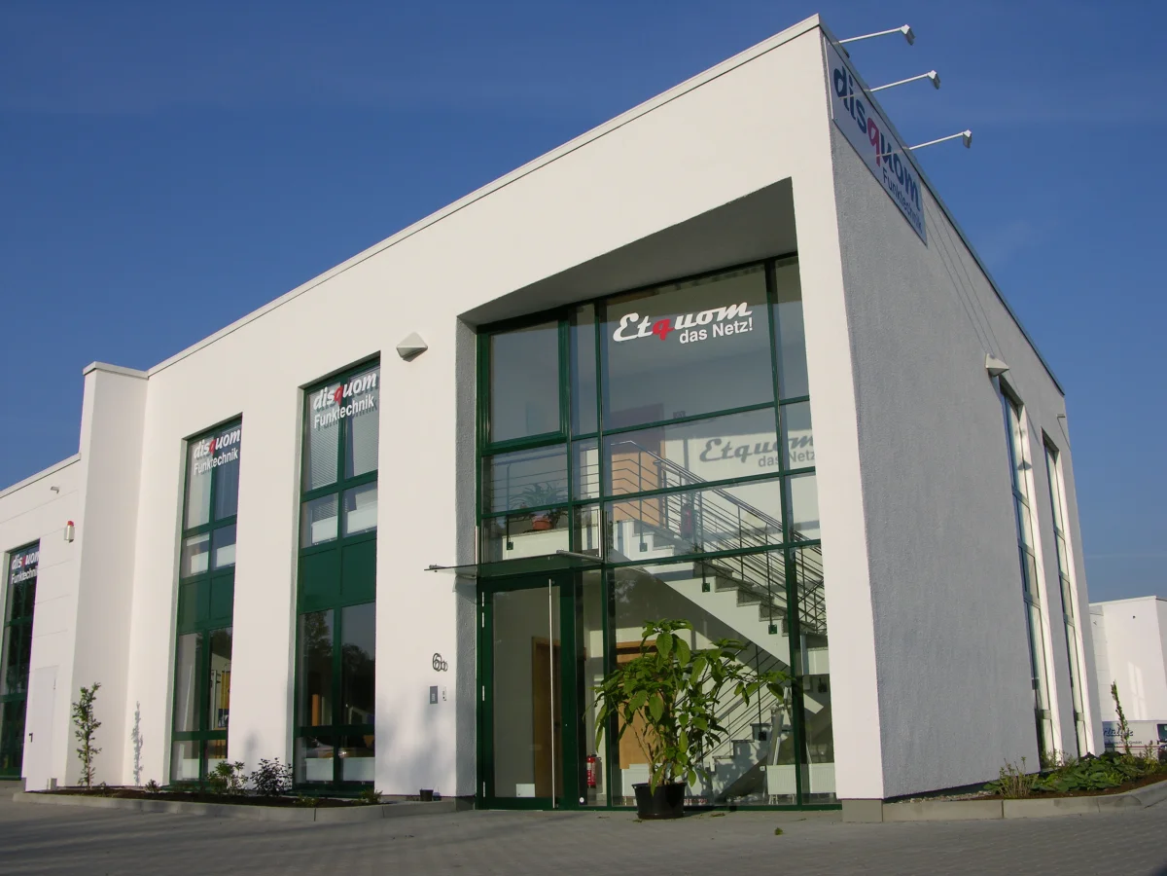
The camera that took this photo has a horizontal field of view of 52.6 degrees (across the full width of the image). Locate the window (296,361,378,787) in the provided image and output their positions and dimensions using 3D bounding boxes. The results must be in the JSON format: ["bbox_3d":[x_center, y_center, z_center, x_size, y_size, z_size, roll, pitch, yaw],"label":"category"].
[{"bbox_3d":[-3.168,1.813,15.486,0.150,5.659,2.060,14,-21,-43],"label":"window"}]

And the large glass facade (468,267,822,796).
[{"bbox_3d":[0.737,1.082,12.847,4.574,5.793,0.200,-10,-17,29],"label":"large glass facade"}]

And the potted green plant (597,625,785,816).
[{"bbox_3d":[1.028,2.580,11.391,1.857,1.648,1.486,-1,-15,0],"label":"potted green plant"}]

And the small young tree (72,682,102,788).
[{"bbox_3d":[-7.524,4.500,17.882,0.443,1.590,0.443,-1,-15,0],"label":"small young tree"}]

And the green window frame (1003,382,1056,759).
[{"bbox_3d":[6.261,1.946,16.736,0.150,5.562,1.862,-10,-18,29],"label":"green window frame"}]

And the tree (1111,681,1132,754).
[{"bbox_3d":[7.532,3.947,16.499,0.269,1.058,0.269,-1,-15,0],"label":"tree"}]

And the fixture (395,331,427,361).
[{"bbox_3d":[-2.226,-1.219,14.806,0.290,0.280,0.500,14,-21,-43],"label":"fixture"}]

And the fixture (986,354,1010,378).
[{"bbox_3d":[5.611,-1.028,15.933,0.280,0.280,0.480,-10,-18,29],"label":"fixture"}]

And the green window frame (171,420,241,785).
[{"bbox_3d":[-5.600,2.474,17.788,1.980,5.420,0.120,-16,-21,43],"label":"green window frame"}]

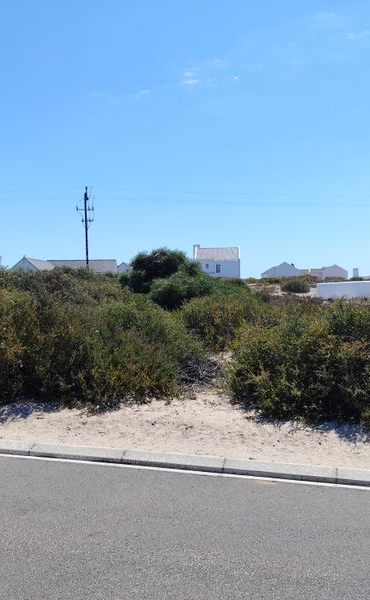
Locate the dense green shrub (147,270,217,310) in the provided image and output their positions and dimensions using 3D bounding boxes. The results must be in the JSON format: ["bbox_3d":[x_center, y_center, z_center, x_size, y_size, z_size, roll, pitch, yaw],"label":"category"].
[{"bbox_3d":[-0.113,-0.428,25.000,3.100,1.800,2.800,0,1,0],"label":"dense green shrub"}]

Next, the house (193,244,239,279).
[{"bbox_3d":[4.571,-5.442,80.500,6.600,5.100,5.200,0,1,-6],"label":"house"}]

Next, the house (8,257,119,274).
[{"bbox_3d":[-19.275,-3.887,88.000,16.500,5.800,9.500,0,1,-1],"label":"house"}]

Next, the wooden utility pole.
[{"bbox_3d":[-10.096,-5.855,56.000,1.600,11.200,0.800,0,1,0],"label":"wooden utility pole"}]

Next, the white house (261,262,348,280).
[{"bbox_3d":[26.714,-6.259,124.000,18.600,4.400,9.500,0,1,-3],"label":"white house"}]

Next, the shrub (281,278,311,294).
[{"bbox_3d":[9.648,-1.168,48.000,2.600,1.400,2.400,0,1,0],"label":"shrub"}]

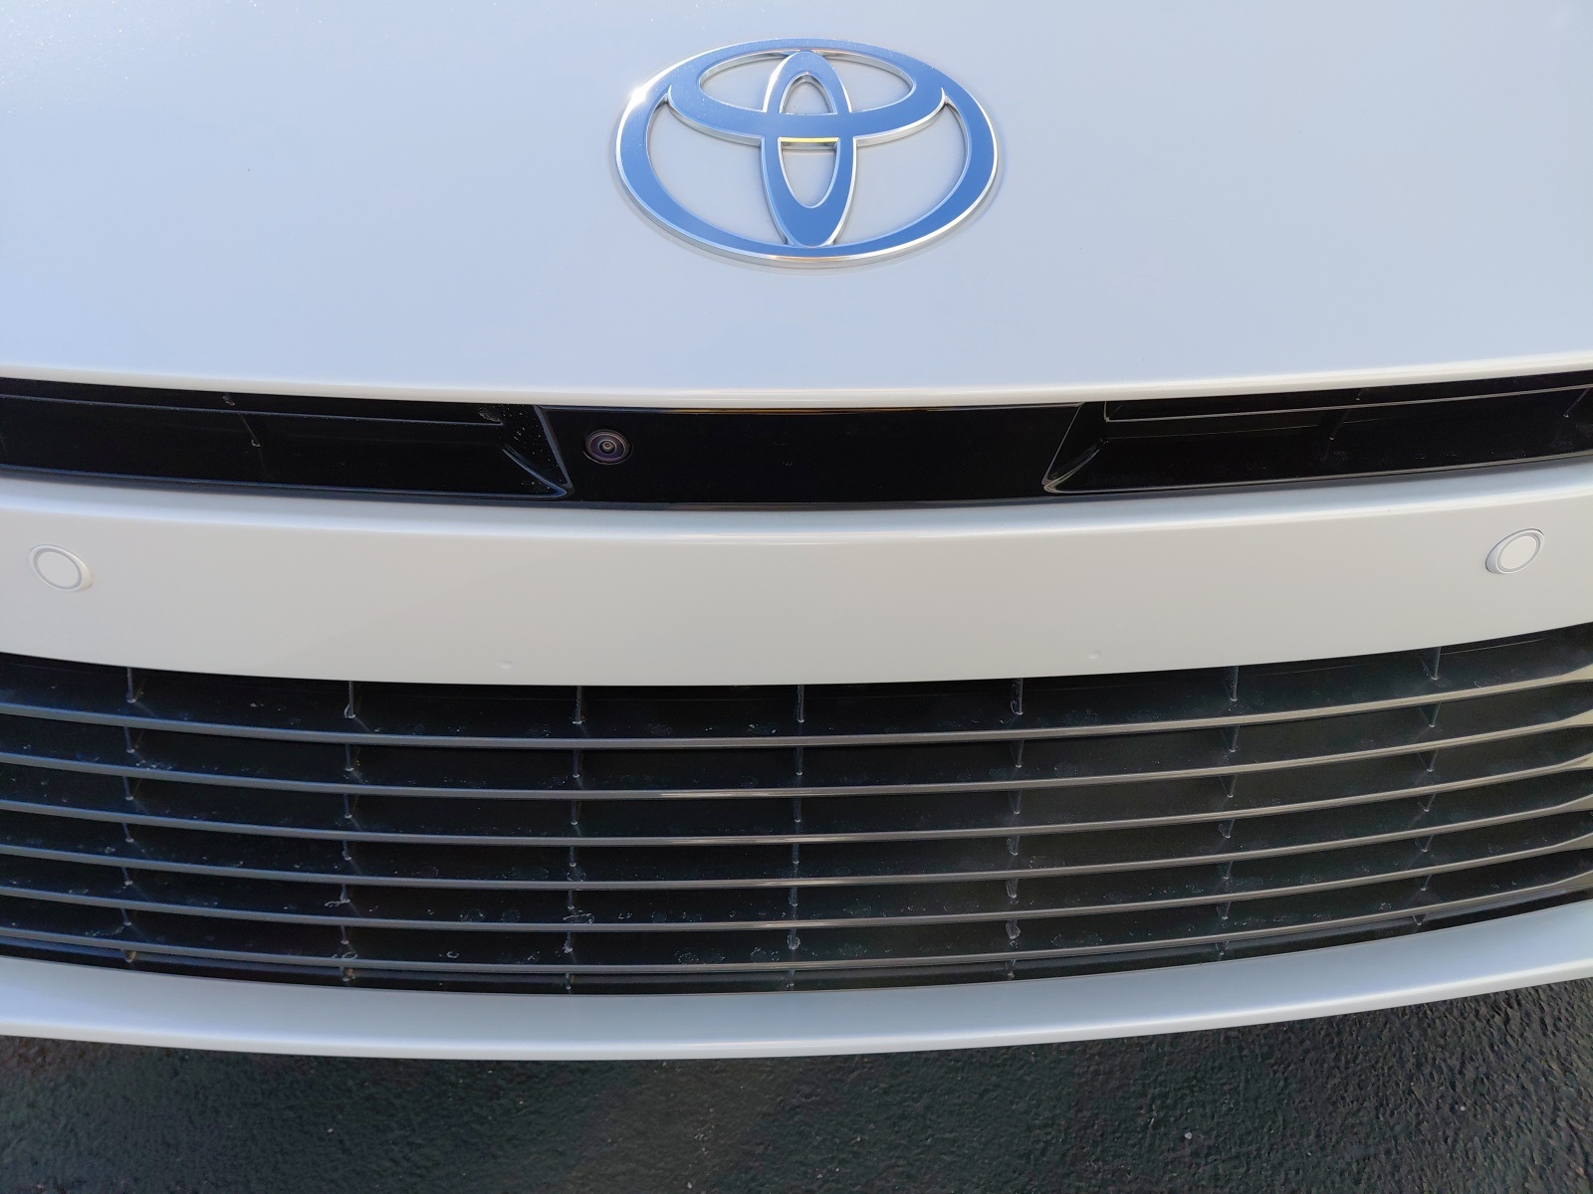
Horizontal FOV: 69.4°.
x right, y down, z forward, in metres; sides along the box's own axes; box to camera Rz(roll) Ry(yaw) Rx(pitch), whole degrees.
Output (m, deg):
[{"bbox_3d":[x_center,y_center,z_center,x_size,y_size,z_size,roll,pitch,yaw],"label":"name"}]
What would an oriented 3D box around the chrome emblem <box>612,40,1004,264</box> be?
[{"bbox_3d":[0.005,-0.181,0.467,0.152,0.012,0.104,0,74,-1],"label":"chrome emblem"}]

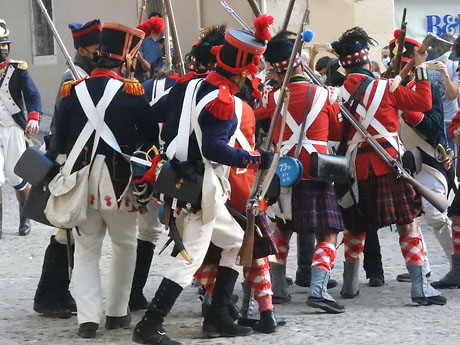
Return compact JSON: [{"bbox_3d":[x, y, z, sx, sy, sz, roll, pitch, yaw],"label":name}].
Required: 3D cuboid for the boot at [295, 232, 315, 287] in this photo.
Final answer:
[{"bbox_3d":[0.552,0.581,14.001,0.290,0.400,0.130,-3,5,-30],"label":"boot"}]

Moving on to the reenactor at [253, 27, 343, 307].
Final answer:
[{"bbox_3d":[0.460,-0.023,12.768,0.640,1.790,0.500,1,4,7],"label":"reenactor"}]

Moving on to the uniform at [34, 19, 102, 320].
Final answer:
[{"bbox_3d":[-0.990,-0.020,12.459,0.520,1.830,0.550,-4,6,-41],"label":"uniform"}]

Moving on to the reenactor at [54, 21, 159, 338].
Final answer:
[{"bbox_3d":[-0.733,0.032,11.770,0.620,1.830,0.460,0,4,5],"label":"reenactor"}]

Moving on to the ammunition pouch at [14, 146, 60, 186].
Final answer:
[{"bbox_3d":[-1.188,-0.037,12.300,0.220,0.190,0.100,27,5,19],"label":"ammunition pouch"}]

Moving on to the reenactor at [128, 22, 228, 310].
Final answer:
[{"bbox_3d":[-0.383,-0.003,12.770,0.600,1.750,0.500,2,5,30],"label":"reenactor"}]

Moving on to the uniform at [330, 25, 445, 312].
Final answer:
[{"bbox_3d":[1.013,-0.043,13.092,0.680,1.780,0.580,2,5,30],"label":"uniform"}]

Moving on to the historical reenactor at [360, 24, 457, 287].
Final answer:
[{"bbox_3d":[1.295,-0.106,14.003,0.580,1.770,0.620,-4,6,-41],"label":"historical reenactor"}]

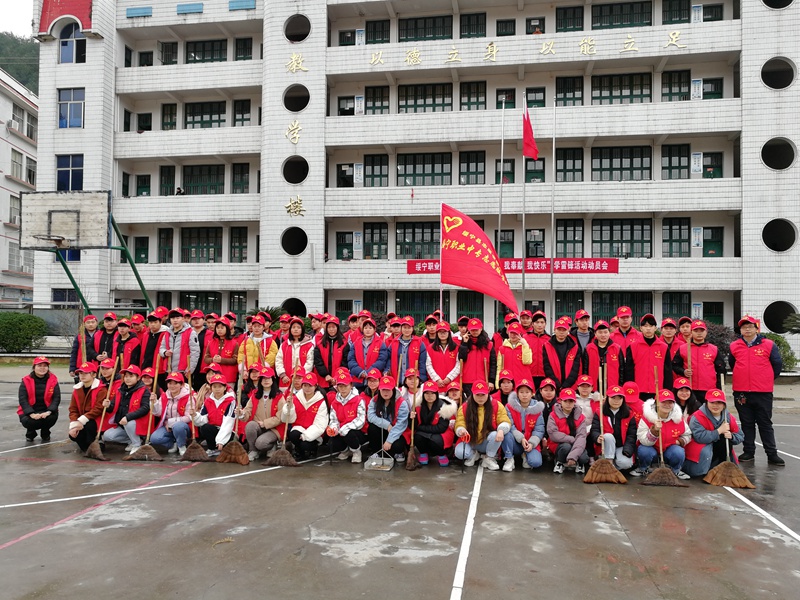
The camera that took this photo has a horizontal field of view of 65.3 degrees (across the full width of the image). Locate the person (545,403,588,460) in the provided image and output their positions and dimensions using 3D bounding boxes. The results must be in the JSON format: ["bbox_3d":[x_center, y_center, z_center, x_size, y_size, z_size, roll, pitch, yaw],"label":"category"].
[{"bbox_3d":[1.897,1.422,7.058,0.530,0.950,0.680,0,-1,9],"label":"person"}]

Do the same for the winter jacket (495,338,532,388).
[{"bbox_3d":[1.489,0.829,8.150,0.500,0.660,0.360,0,-1,9],"label":"winter jacket"}]

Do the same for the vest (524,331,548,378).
[{"bbox_3d":[1.931,0.774,8.700,0.470,0.630,0.280,0,-1,10],"label":"vest"}]

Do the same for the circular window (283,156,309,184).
[{"bbox_3d":[-5.091,-6.326,30.602,1.300,1.300,0.250,0,-3,10],"label":"circular window"}]

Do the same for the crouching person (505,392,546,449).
[{"bbox_3d":[1.421,1.393,7.108,0.540,1.000,0.680,0,-1,7],"label":"crouching person"}]

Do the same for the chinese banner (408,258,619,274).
[{"bbox_3d":[5.031,-1.507,28.496,9.505,0.630,0.060,0,-3,10],"label":"chinese banner"}]

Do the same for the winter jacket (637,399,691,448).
[{"bbox_3d":[2.866,1.351,6.800,0.560,0.570,0.420,0,-2,7],"label":"winter jacket"}]

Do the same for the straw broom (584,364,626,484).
[{"bbox_3d":[2.130,1.297,6.500,0.450,1.240,0.160,0,-1,10],"label":"straw broom"}]

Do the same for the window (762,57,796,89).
[{"bbox_3d":[16.879,-10.082,27.900,1.420,1.420,0.250,0,-1,10],"label":"window"}]

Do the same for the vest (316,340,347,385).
[{"bbox_3d":[-0.933,0.865,8.500,0.440,0.660,0.300,1,-2,0],"label":"vest"}]

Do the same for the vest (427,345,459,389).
[{"bbox_3d":[0.579,0.902,8.400,0.450,0.680,0.290,1,-1,0],"label":"vest"}]

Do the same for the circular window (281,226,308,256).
[{"bbox_3d":[-5.072,-2.817,30.000,1.400,1.400,0.250,0,-1,10],"label":"circular window"}]

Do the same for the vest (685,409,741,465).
[{"bbox_3d":[3.345,1.450,6.680,0.510,0.540,0.360,0,-1,11],"label":"vest"}]

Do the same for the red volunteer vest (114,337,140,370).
[{"bbox_3d":[-4.112,0.791,9.400,0.430,0.560,0.280,1,-3,-12],"label":"red volunteer vest"}]

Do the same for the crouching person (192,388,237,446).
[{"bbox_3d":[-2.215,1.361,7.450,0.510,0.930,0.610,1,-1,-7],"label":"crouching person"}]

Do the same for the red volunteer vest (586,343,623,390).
[{"bbox_3d":[2.662,0.875,8.150,0.480,0.680,0.310,0,-1,12],"label":"red volunteer vest"}]

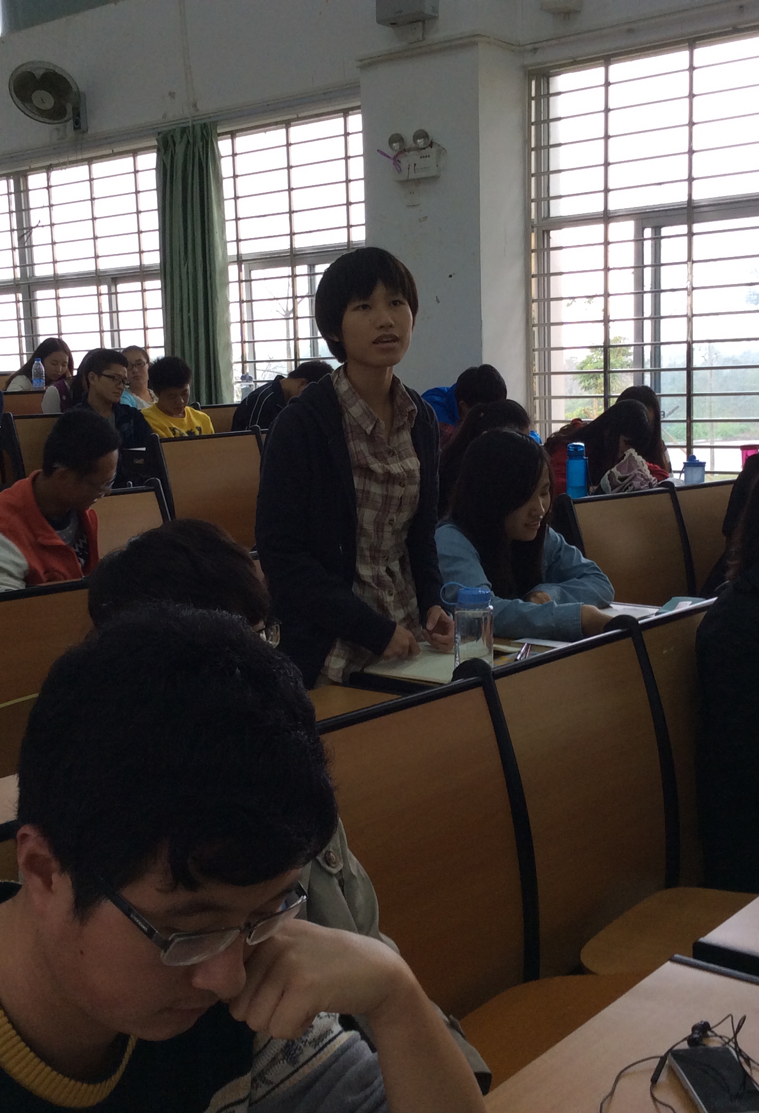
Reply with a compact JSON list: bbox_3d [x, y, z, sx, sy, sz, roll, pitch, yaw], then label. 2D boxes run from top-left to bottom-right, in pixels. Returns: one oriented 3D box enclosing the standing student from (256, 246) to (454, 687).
[{"bbox_3d":[-0.032,0.174,2.818,0.380,1.569,0.450,5,10,41],"label":"standing student"}]

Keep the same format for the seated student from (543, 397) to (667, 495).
[{"bbox_3d":[0.936,-0.080,5.694,0.820,1.111,0.480,4,9,39],"label":"seated student"}]

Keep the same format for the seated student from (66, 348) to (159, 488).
[{"bbox_3d":[-1.063,-0.332,6.314,0.780,1.177,0.480,4,9,39],"label":"seated student"}]

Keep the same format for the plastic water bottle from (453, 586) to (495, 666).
[{"bbox_3d":[0.168,0.138,2.503,0.070,0.174,0.070,-2,7,0],"label":"plastic water bottle"}]

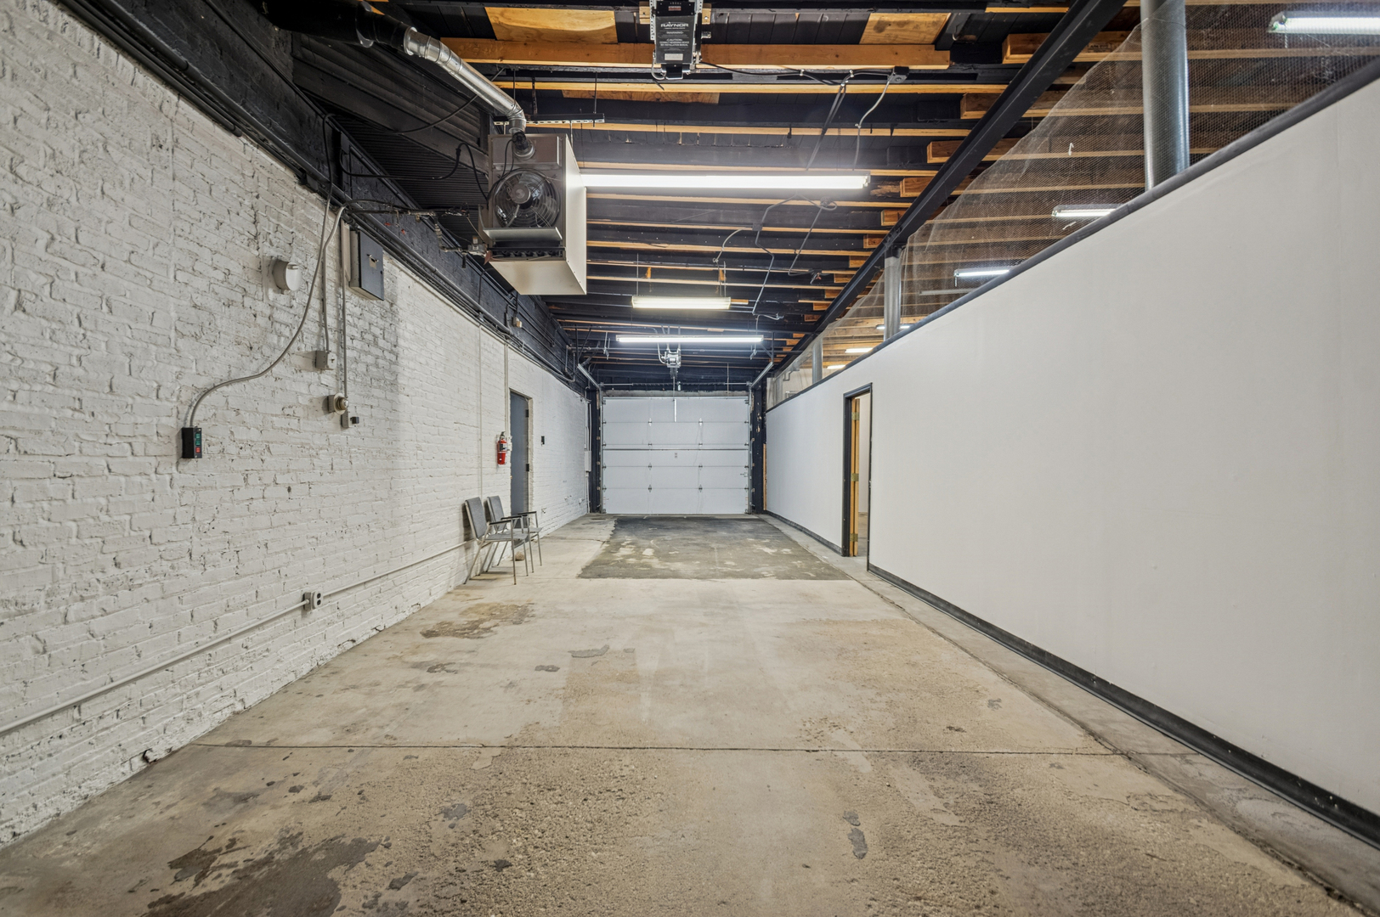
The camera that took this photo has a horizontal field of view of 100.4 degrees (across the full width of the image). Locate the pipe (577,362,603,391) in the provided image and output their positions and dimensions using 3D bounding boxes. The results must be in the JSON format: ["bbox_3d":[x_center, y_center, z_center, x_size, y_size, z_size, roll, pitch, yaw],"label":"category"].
[{"bbox_3d":[-2.060,-1.680,12.100,0.070,0.090,2.800,0,-1,0],"label":"pipe"}]

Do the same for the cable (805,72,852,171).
[{"bbox_3d":[0.990,-2.440,4.170,0.210,0.450,0.420,0,-1,0],"label":"cable"}]

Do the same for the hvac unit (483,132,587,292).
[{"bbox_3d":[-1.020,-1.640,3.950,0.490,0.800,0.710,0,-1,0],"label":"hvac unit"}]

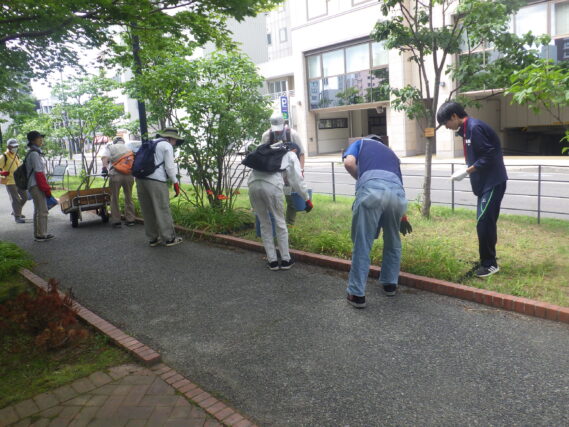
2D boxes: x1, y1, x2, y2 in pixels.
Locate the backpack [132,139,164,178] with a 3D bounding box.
[{"bbox_3d":[-1.883,-0.738,6.350,0.220,0.480,0.310,17,-5,-40],"label":"backpack"}]

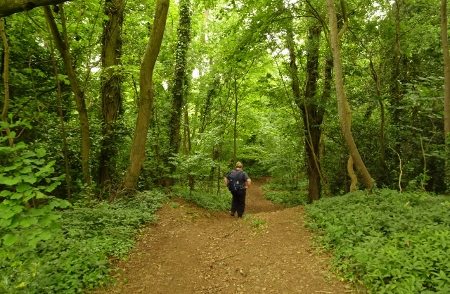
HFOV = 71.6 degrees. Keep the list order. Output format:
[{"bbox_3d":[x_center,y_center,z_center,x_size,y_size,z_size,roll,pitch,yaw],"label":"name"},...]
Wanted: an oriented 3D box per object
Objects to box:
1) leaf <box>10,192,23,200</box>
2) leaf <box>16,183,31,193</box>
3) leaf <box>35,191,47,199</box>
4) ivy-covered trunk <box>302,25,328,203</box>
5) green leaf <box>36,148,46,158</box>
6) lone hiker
[{"bbox_3d":[-2.137,0.507,3.200,0.102,0.082,0.070,-1,2,-34],"label":"leaf"},{"bbox_3d":[-2.065,0.415,3.200,0.121,0.102,0.070,-1,2,-33],"label":"leaf"},{"bbox_3d":[-1.891,0.487,3.200,0.106,0.082,0.070,-1,2,-31],"label":"leaf"},{"bbox_3d":[3.247,-1.166,11.200,0.880,6.300,0.750,0,2,0],"label":"ivy-covered trunk"},{"bbox_3d":[-1.910,0.068,3.250,0.090,0.104,0.070,-1,2,-30],"label":"green leaf"},{"bbox_3d":[0.415,1.320,9.600,0.780,1.730,0.500,0,2,13],"label":"lone hiker"}]

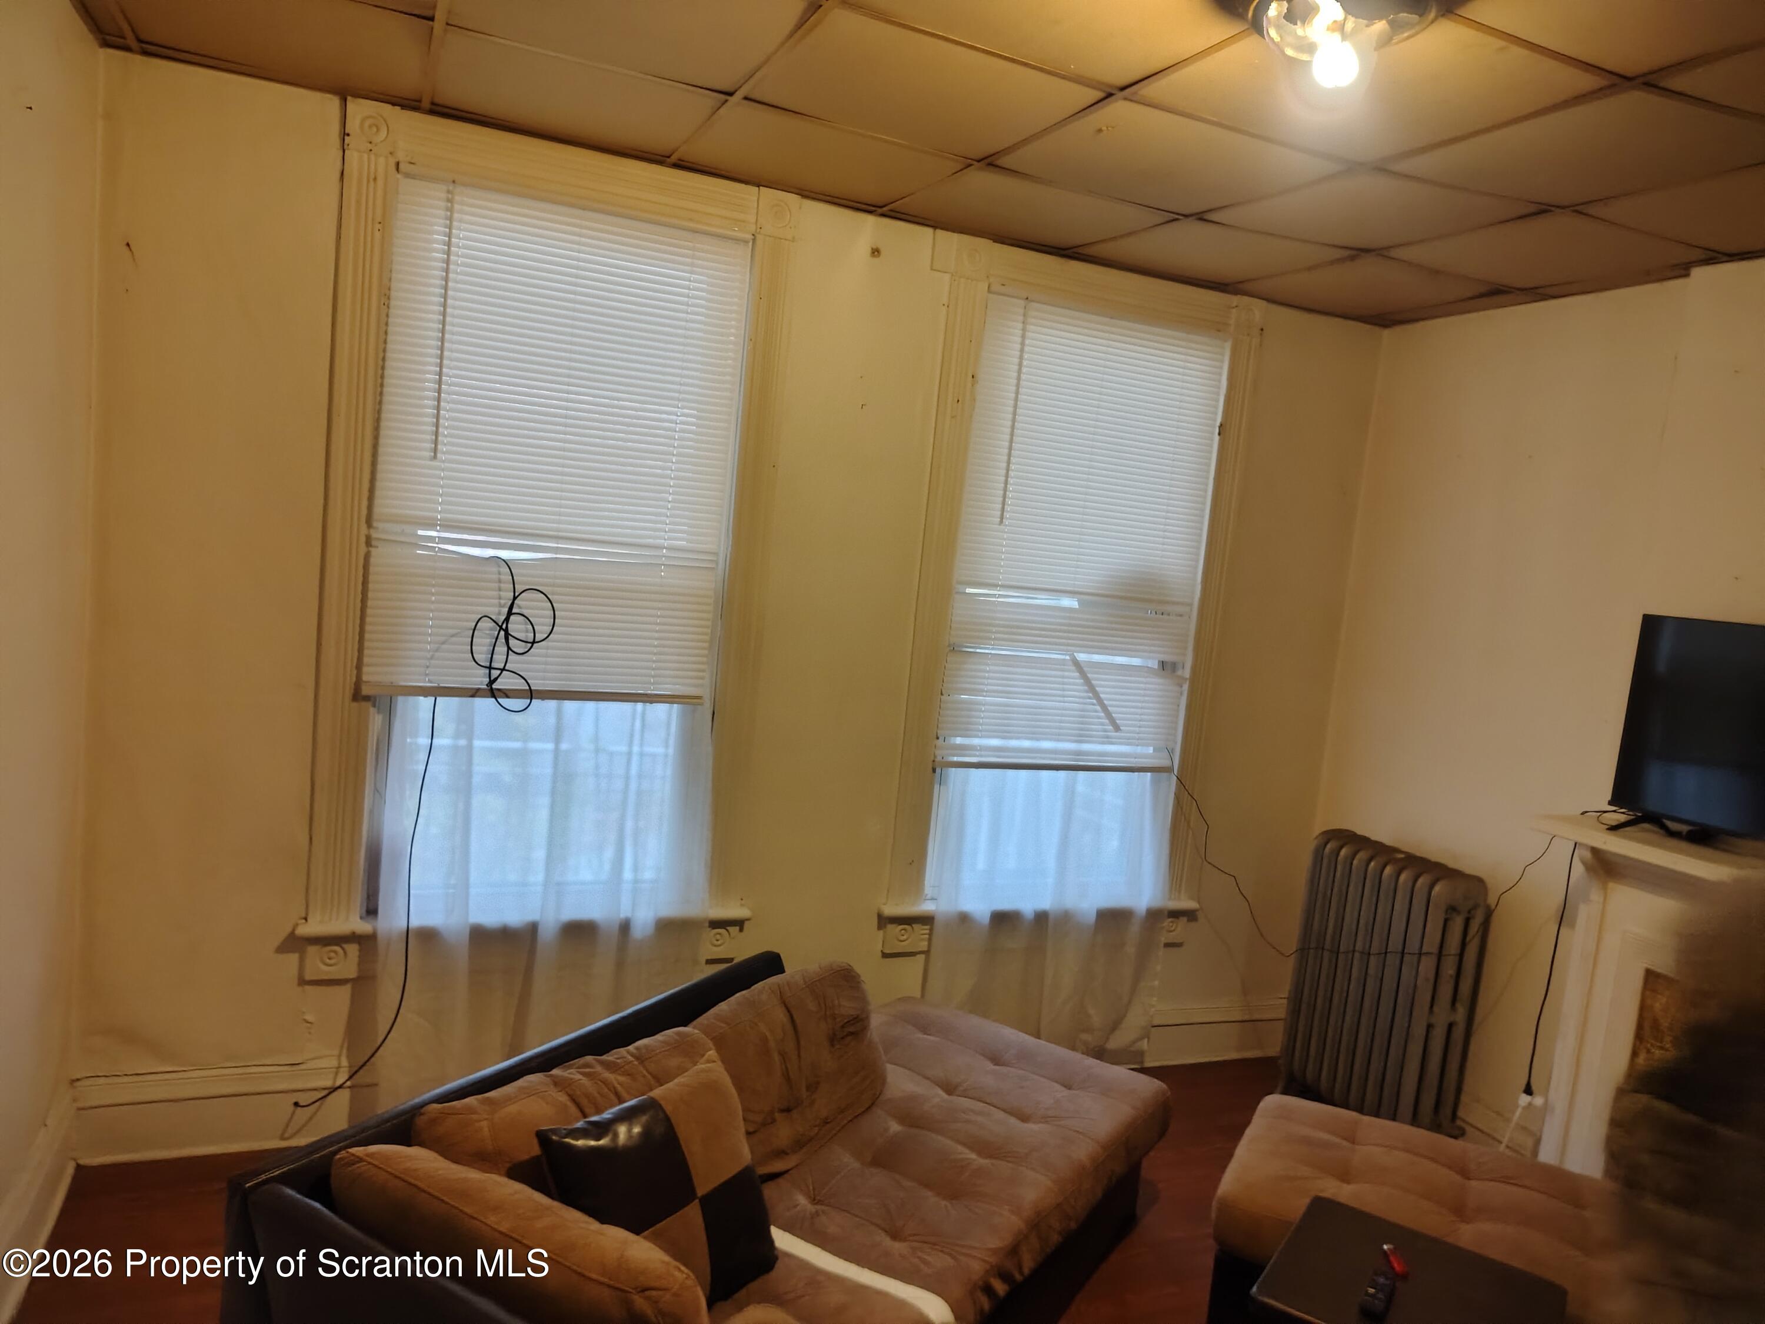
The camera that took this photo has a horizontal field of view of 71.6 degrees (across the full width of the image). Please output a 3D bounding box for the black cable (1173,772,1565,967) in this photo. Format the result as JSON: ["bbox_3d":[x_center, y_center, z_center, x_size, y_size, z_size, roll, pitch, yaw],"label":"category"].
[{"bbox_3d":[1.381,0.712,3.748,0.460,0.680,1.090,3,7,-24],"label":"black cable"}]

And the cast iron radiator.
[{"bbox_3d":[1.597,1.050,3.958,0.200,0.910,0.560,3,7,-24],"label":"cast iron radiator"}]

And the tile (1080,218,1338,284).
[{"bbox_3d":[0.956,-1.192,3.561,0.600,0.018,0.600,3,7,-24],"label":"tile"}]

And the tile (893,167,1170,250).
[{"bbox_3d":[0.397,-1.219,3.317,0.600,0.018,0.600,3,7,-24],"label":"tile"}]

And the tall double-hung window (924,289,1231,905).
[{"bbox_3d":[0.633,-0.158,3.940,0.920,1.910,0.120,3,7,-24],"label":"tall double-hung window"}]

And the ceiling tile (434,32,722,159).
[{"bbox_3d":[-0.717,-1.298,2.826,0.600,0.018,0.600,3,7,-24],"label":"ceiling tile"}]

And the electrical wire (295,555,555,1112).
[{"bbox_3d":[-1.171,0.447,3.170,0.570,1.470,0.100,3,7,-24],"label":"electrical wire"}]

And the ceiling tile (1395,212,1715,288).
[{"bbox_3d":[1.751,-1.090,3.256,0.600,0.018,0.600,3,7,-24],"label":"ceiling tile"}]

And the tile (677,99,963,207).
[{"bbox_3d":[-0.160,-1.259,3.072,0.600,0.018,0.600,3,7,-24],"label":"tile"}]

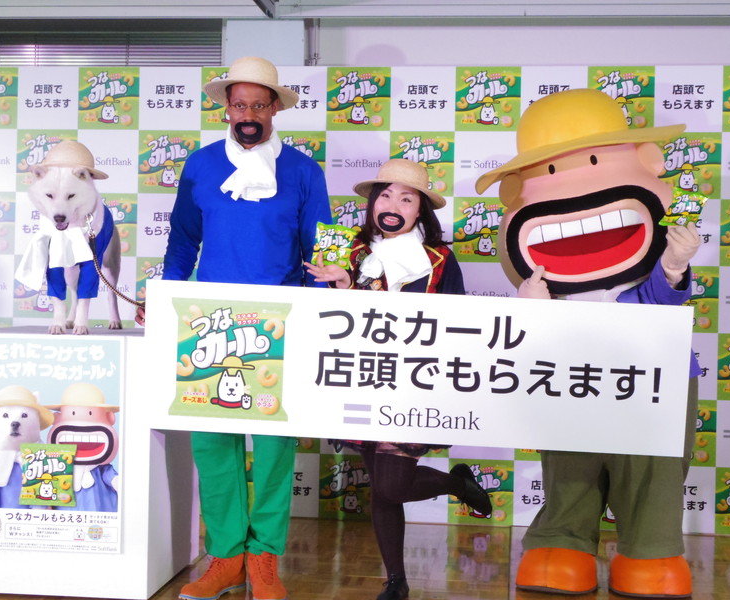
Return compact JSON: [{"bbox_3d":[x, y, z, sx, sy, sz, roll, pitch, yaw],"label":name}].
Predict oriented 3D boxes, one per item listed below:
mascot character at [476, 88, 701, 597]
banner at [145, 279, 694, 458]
[{"bbox_3d":[0.799,0.135,4.864,0.800,1.830,0.720,1,0,5],"label":"mascot character"},{"bbox_3d":[0.163,0.226,4.350,1.800,0.500,0.020,3,4,3],"label":"banner"}]

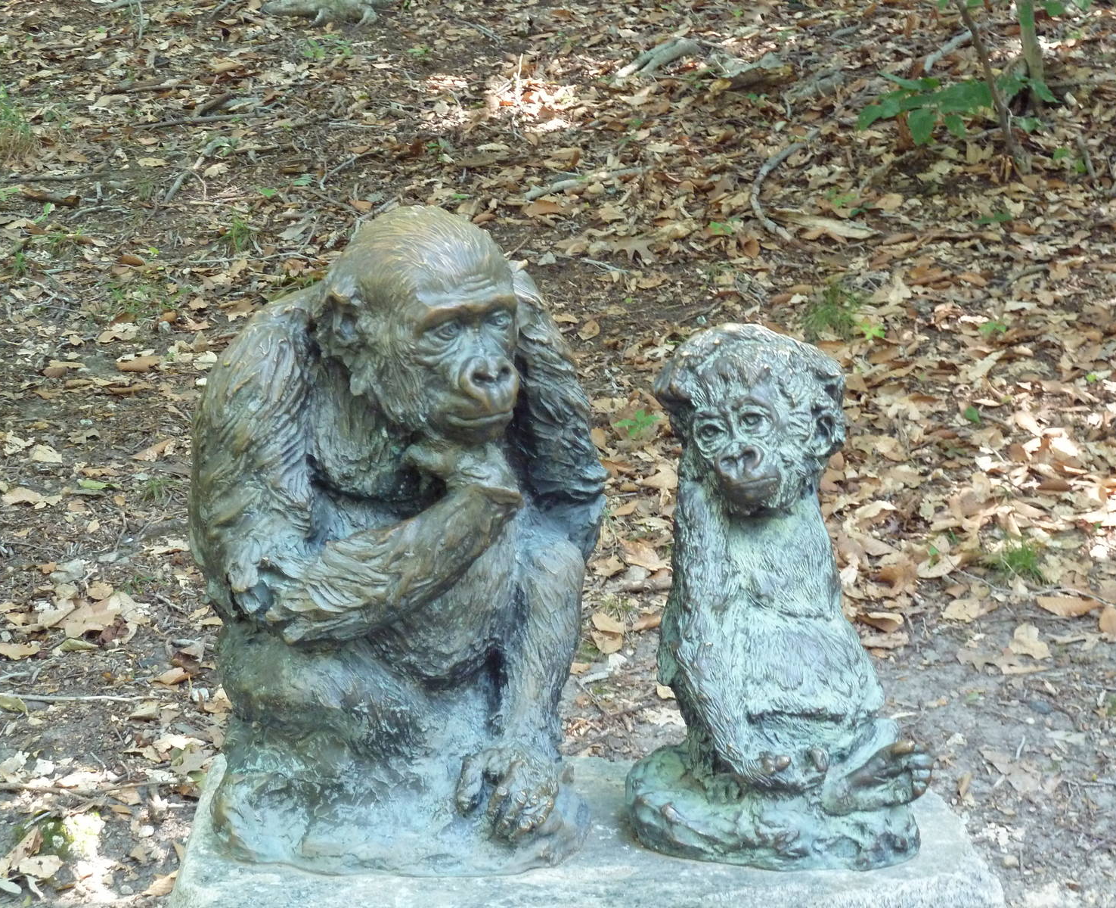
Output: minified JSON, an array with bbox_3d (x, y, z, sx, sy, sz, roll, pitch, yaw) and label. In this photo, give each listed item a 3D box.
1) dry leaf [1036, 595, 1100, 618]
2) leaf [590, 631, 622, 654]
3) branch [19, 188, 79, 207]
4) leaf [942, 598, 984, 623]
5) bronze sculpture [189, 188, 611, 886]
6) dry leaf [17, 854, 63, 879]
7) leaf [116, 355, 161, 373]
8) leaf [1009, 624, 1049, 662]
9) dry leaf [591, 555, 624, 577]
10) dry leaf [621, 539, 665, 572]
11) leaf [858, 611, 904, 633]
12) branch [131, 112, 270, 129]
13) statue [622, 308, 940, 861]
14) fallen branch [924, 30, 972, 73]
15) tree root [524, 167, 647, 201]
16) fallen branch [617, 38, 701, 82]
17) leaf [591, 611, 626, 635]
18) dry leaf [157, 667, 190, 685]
[{"bbox_3d":[0.973,0.290,4.800,0.122,0.022,0.058,0,23,0],"label":"dry leaf"},{"bbox_3d":[0.101,0.388,5.231,0.063,0.017,0.065,0,22,0],"label":"leaf"},{"bbox_3d":[-1.213,-0.610,5.997,0.150,0.024,0.027,8,24,18],"label":"branch"},{"bbox_3d":[0.859,0.332,5.346,0.084,0.018,0.064,-2,22,-5],"label":"leaf"},{"bbox_3d":[-0.210,0.072,3.287,0.530,0.810,0.500,-8,17,-27],"label":"bronze sculpture"},{"bbox_3d":[-0.928,0.739,4.512,0.079,0.016,0.055,2,20,5],"label":"dry leaf"},{"bbox_3d":[-1.000,-0.214,6.000,0.106,0.025,0.050,0,23,0],"label":"leaf"},{"bbox_3d":[0.934,0.372,4.991,0.085,0.032,0.090,0,15,0],"label":"leaf"},{"bbox_3d":[0.098,0.224,5.000,0.068,0.020,0.055,0,23,0],"label":"dry leaf"},{"bbox_3d":[0.187,0.218,5.444,0.105,0.035,0.085,0,15,0],"label":"dry leaf"},{"bbox_3d":[0.680,0.354,5.301,0.092,0.030,0.042,3,20,8],"label":"leaf"},{"bbox_3d":[-0.942,-0.884,6.669,0.375,0.017,0.024,-7,23,-17],"label":"branch"},{"bbox_3d":[0.284,0.159,3.243,0.380,0.665,0.350,-2,15,-8],"label":"statue"},{"bbox_3d":[1.389,-1.431,8.964,0.040,0.035,0.400,14,29,27],"label":"fallen branch"},{"bbox_3d":[0.100,-0.972,9.060,0.580,0.045,0.060,-12,19,-38],"label":"tree root"},{"bbox_3d":[0.355,-1.386,8.872,0.360,0.080,0.130,-20,32,-35],"label":"fallen branch"},{"bbox_3d":[0.102,0.341,5.085,0.075,0.028,0.060,0,15,0],"label":"leaf"},{"bbox_3d":[-0.780,0.450,5.105,0.068,0.020,0.036,-4,20,-11],"label":"dry leaf"}]

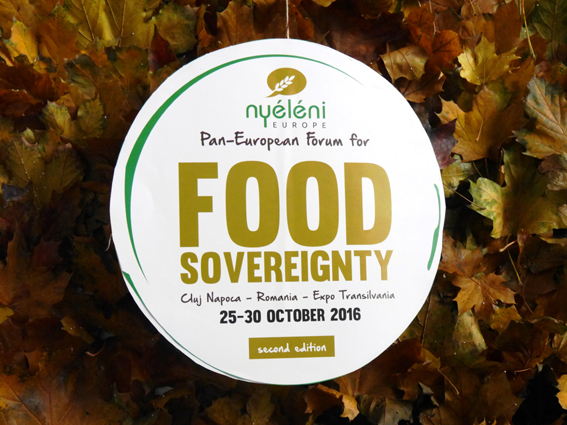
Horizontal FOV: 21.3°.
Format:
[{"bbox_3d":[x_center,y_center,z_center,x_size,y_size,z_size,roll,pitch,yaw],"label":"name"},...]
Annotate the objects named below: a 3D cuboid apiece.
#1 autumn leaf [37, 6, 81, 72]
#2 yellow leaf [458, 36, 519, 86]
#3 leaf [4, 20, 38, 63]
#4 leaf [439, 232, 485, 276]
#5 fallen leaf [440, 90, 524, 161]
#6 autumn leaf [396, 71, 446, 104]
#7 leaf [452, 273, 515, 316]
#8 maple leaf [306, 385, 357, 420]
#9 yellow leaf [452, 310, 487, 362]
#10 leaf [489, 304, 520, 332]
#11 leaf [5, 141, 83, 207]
[{"bbox_3d":[-0.313,-0.241,2.096,0.070,0.022,0.103,0,60,0],"label":"autumn leaf"},{"bbox_3d":[0.283,-0.209,2.083,0.083,0.025,0.077,4,60,2],"label":"yellow leaf"},{"bbox_3d":[-0.363,-0.236,2.095,0.060,0.022,0.072,-21,62,-11],"label":"leaf"},{"bbox_3d":[0.234,0.059,1.976,0.074,0.025,0.076,-9,60,-5],"label":"leaf"},{"bbox_3d":[0.271,-0.120,2.048,0.120,0.030,0.111,-2,60,-1],"label":"fallen leaf"},{"bbox_3d":[0.183,-0.173,2.069,0.084,0.025,0.062,-19,62,-11],"label":"autumn leaf"},{"bbox_3d":[0.260,0.105,1.958,0.078,0.025,0.061,-4,60,-2],"label":"leaf"},{"bbox_3d":[0.061,0.240,1.904,0.071,0.035,0.057,0,60,0],"label":"maple leaf"},{"bbox_3d":[0.236,0.159,1.936,0.057,0.025,0.078,0,60,0],"label":"yellow leaf"},{"bbox_3d":[0.283,0.137,1.945,0.050,0.020,0.052,17,61,9],"label":"leaf"},{"bbox_3d":[-0.319,-0.050,2.020,0.107,0.025,0.105,-6,60,-4],"label":"leaf"}]

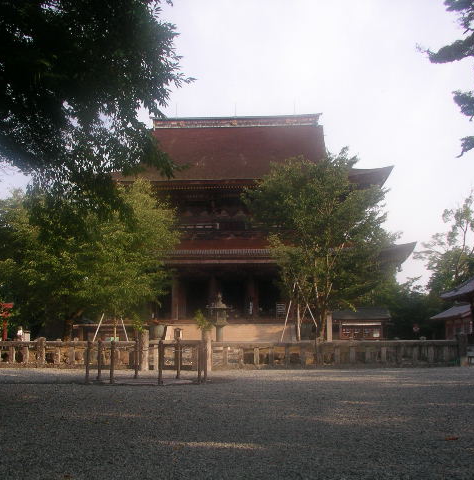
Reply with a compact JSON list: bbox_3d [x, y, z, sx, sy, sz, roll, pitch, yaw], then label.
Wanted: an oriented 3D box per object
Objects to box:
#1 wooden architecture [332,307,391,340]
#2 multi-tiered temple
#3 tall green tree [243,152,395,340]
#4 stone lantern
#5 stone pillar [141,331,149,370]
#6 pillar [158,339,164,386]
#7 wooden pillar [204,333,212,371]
[{"bbox_3d":[10.830,7.661,59.511,5.200,3.737,3.600,0,-8,3],"label":"wooden architecture"},{"bbox_3d":[0.314,-1.524,85.999,36.500,29.511,35.000,0,-8,3],"label":"multi-tiered temple"},{"bbox_3d":[4.613,0.720,38.255,8.500,11.533,8.000,0,-8,3],"label":"tall green tree"},{"bbox_3d":[-1.236,5.323,45.700,1.400,3.628,1.400,0,-8,3],"label":"stone lantern"},{"bbox_3d":[-3.869,4.698,28.930,0.340,1.726,0.340,0,-8,3],"label":"stone pillar"},{"bbox_3d":[-2.402,3.853,21.476,0.180,1.381,0.180,0,-8,3],"label":"pillar"},{"bbox_3d":[-1.235,4.689,28.629,0.330,1.662,0.330,0,-8,3],"label":"wooden pillar"}]

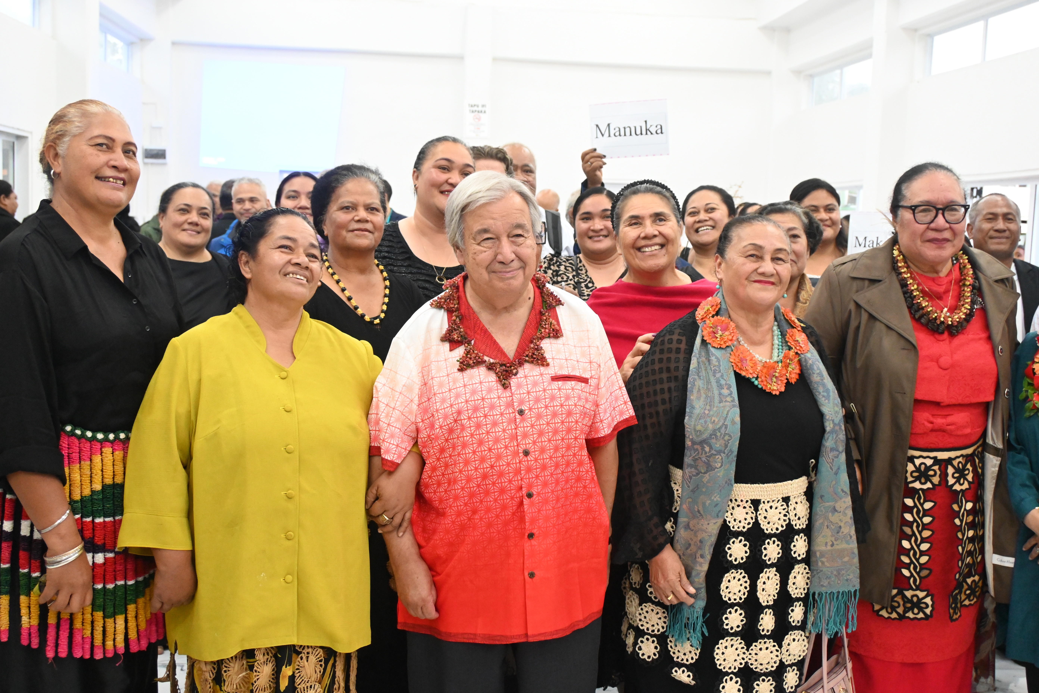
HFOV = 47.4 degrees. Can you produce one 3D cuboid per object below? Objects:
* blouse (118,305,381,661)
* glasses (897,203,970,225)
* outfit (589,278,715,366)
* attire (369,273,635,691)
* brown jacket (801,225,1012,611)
[{"bbox_3d":[-0.525,0.262,2.490,0.590,0.700,0.340,0,6,-15],"label":"blouse"},{"bbox_3d":[1.005,-0.324,2.900,0.145,0.049,0.140,2,6,-2],"label":"glasses"},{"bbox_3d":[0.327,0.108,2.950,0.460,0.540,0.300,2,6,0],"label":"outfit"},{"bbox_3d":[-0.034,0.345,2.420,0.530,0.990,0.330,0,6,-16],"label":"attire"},{"bbox_3d":[0.997,0.170,2.980,0.540,0.900,0.350,1,6,-10],"label":"brown jacket"}]

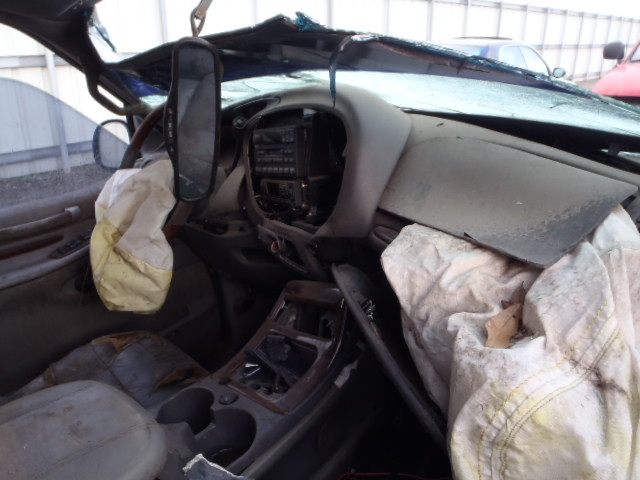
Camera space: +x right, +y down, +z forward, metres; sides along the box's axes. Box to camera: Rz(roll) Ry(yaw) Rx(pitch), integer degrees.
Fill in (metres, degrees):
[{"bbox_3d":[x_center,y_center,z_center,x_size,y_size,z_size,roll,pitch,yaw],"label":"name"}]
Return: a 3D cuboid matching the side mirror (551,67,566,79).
[{"bbox_3d":[3.180,-2.225,6.900,0.190,0.140,0.110,13,22,36],"label":"side mirror"}]

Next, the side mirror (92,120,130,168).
[{"bbox_3d":[-0.770,-0.367,1.985,0.205,0.185,0.085,8,20,24],"label":"side mirror"}]

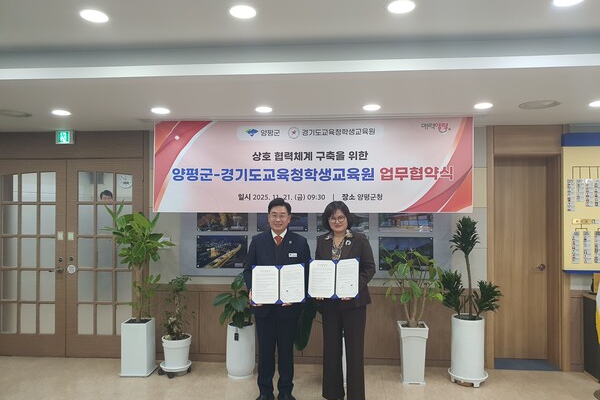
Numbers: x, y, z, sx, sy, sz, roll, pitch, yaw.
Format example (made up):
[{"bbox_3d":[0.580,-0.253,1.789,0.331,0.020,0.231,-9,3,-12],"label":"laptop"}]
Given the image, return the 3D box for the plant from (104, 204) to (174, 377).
[{"bbox_3d":[-1.584,0.861,4.446,0.694,1.672,0.604,0,0,4],"label":"plant"}]

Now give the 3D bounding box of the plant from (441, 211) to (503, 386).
[{"bbox_3d":[1.610,0.923,4.225,0.573,1.546,0.503,0,0,4],"label":"plant"}]

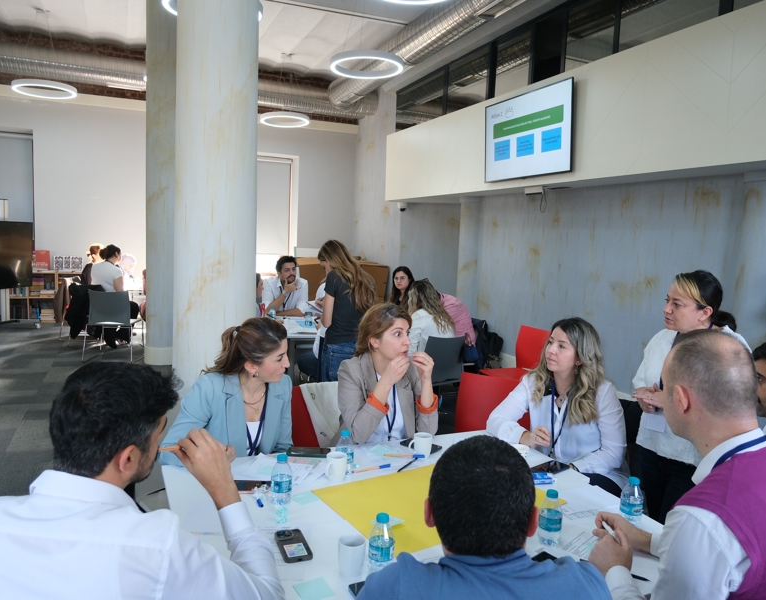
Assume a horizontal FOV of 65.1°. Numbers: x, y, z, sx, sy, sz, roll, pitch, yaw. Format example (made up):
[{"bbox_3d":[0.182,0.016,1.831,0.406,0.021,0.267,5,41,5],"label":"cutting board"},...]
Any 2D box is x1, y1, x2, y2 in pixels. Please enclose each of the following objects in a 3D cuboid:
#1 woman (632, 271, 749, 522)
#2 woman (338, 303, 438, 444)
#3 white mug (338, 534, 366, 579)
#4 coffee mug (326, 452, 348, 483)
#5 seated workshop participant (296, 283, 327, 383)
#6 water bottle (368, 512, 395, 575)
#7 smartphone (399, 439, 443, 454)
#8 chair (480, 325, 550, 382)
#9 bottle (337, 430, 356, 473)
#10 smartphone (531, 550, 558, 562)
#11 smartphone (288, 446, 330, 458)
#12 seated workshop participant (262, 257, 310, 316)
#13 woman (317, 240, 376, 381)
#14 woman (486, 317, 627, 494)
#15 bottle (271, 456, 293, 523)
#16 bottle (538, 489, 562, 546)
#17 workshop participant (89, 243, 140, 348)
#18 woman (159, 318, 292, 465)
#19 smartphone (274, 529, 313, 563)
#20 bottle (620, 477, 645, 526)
[{"bbox_3d":[1.230,0.616,2.420,0.380,1.490,0.460,-2,6,-30],"label":"woman"},{"bbox_3d":[0.090,0.666,2.460,0.500,1.270,0.750,0,7,-21],"label":"woman"},{"bbox_3d":[-0.081,0.655,1.548,0.071,0.089,0.095,2,6,-2],"label":"white mug"},{"bbox_3d":[-0.162,0.562,2.006,0.069,0.083,0.093,7,7,35],"label":"coffee mug"},{"bbox_3d":[-0.500,0.396,4.800,0.750,1.270,0.480,3,6,3],"label":"seated workshop participant"},{"bbox_3d":[-0.002,0.627,1.538,0.066,0.153,0.066,2,6,1],"label":"water bottle"},{"bbox_3d":[0.157,0.594,2.458,0.080,0.009,0.158,-4,7,-44],"label":"smartphone"},{"bbox_3d":[1.180,0.669,5.100,0.520,0.800,0.480,-2,8,-37],"label":"chair"},{"bbox_3d":[-0.136,0.554,2.189,0.066,0.153,0.066,2,6,-3],"label":"bottle"},{"bbox_3d":[0.463,0.687,1.554,0.073,0.009,0.150,-3,7,-40],"label":"smartphone"},{"bbox_3d":[-0.289,0.600,2.365,0.163,0.011,0.079,3,6,3],"label":"smartphone"},{"bbox_3d":[-0.960,0.234,5.950,0.520,1.310,0.750,1,6,-9],"label":"seated workshop participant"},{"bbox_3d":[-0.281,0.363,4.288,0.410,1.564,0.320,-2,7,-37],"label":"woman"},{"bbox_3d":[0.730,0.709,2.410,0.550,1.270,0.700,6,7,37],"label":"woman"},{"bbox_3d":[-0.314,0.559,1.881,0.065,0.160,0.065,2,5,0],"label":"bottle"},{"bbox_3d":[0.461,0.596,1.647,0.060,0.143,0.060,2,6,0],"label":"bottle"},{"bbox_3d":[-3.321,-0.043,7.450,0.460,1.280,0.630,5,6,30],"label":"workshop participant"},{"bbox_3d":[-0.540,0.701,2.340,0.530,1.240,0.700,-2,7,-35],"label":"woman"},{"bbox_3d":[-0.245,0.676,1.654,0.080,0.012,0.152,0,6,-22],"label":"smartphone"},{"bbox_3d":[0.739,0.594,1.777,0.060,0.143,0.060,2,6,0],"label":"bottle"}]

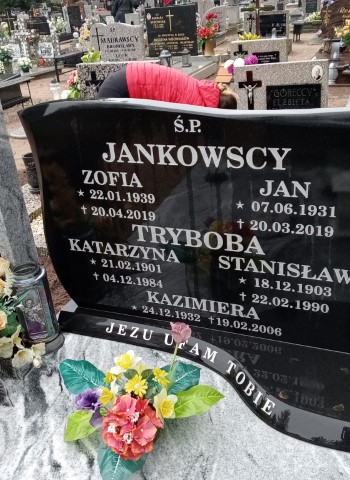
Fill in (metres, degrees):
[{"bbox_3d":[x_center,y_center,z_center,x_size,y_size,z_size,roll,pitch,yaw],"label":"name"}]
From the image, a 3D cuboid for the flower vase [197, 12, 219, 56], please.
[{"bbox_3d":[0.472,-2.983,7.500,0.310,0.630,0.280,-5,27,0],"label":"flower vase"}]

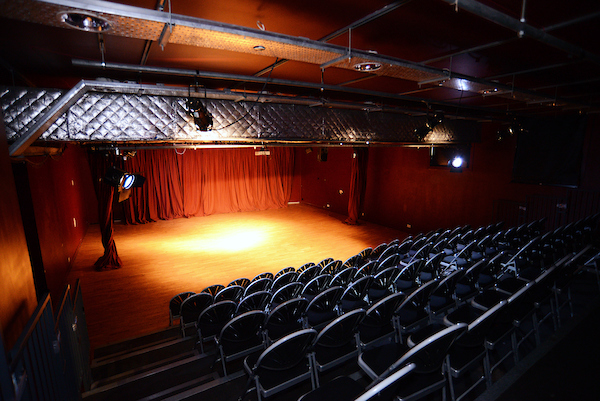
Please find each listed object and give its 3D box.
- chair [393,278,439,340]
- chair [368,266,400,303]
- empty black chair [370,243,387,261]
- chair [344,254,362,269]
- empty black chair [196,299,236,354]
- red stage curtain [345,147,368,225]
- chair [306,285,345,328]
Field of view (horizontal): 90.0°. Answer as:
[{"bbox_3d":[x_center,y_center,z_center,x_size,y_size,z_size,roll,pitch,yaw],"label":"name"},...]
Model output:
[{"bbox_3d":[1.109,1.124,3.010,0.480,0.800,0.470,-7,11,-32],"label":"chair"},{"bbox_3d":[1.041,1.210,4.036,0.470,0.800,0.500,-6,11,-32],"label":"chair"},{"bbox_3d":[1.992,1.478,7.897,0.470,0.800,0.500,-6,11,-32],"label":"empty black chair"},{"bbox_3d":[0.979,1.429,6.080,0.470,0.800,0.500,-6,11,-32],"label":"chair"},{"bbox_3d":[-1.006,1.472,3.589,0.460,0.815,0.510,-6,12,-31],"label":"empty black chair"},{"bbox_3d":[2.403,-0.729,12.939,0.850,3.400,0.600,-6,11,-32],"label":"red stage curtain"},{"bbox_3d":[0.251,1.312,3.516,0.470,0.800,0.500,-6,11,-32],"label":"chair"}]

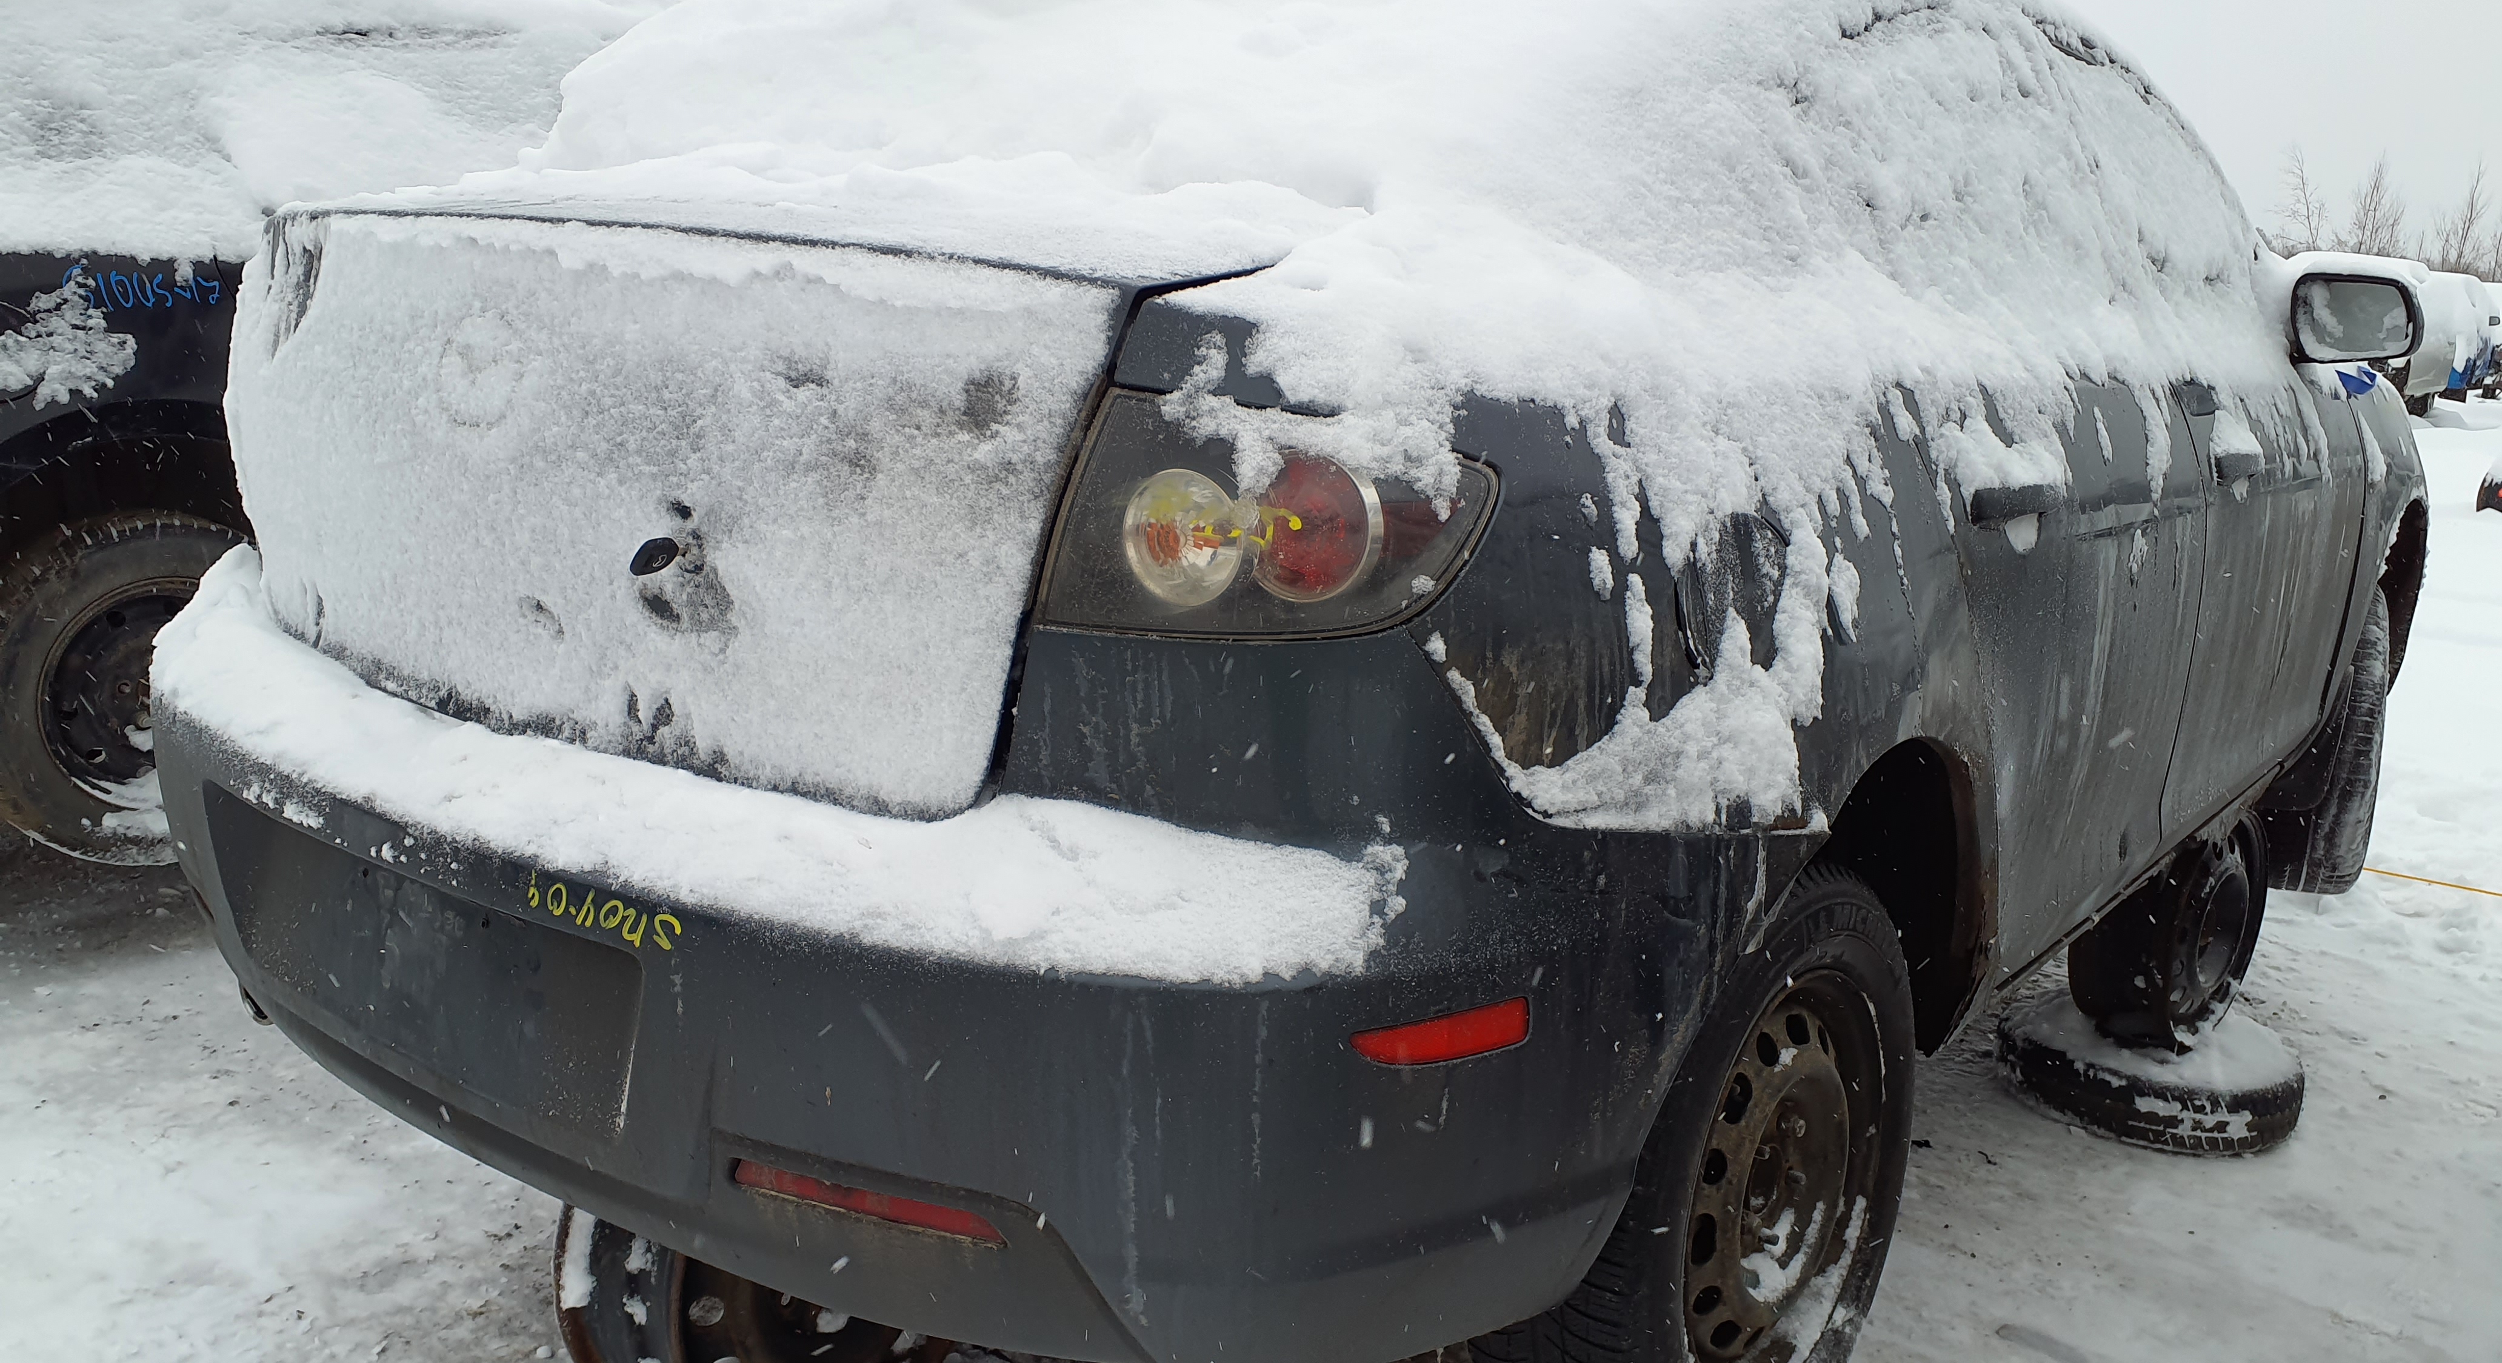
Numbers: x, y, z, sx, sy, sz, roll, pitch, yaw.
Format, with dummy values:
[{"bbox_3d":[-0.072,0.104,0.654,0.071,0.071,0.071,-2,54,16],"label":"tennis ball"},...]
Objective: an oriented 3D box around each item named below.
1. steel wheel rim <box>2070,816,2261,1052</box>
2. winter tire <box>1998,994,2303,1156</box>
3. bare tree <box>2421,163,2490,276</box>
[{"bbox_3d":[1.640,0.425,3.283,0.428,0.428,0.175,-10,17,-42],"label":"steel wheel rim"},{"bbox_3d":[1.692,0.728,3.481,0.514,0.140,0.514,2,13,0],"label":"winter tire"},{"bbox_3d":[35.766,-12.490,55.000,1.790,6.030,1.790,2,13,0],"label":"bare tree"}]

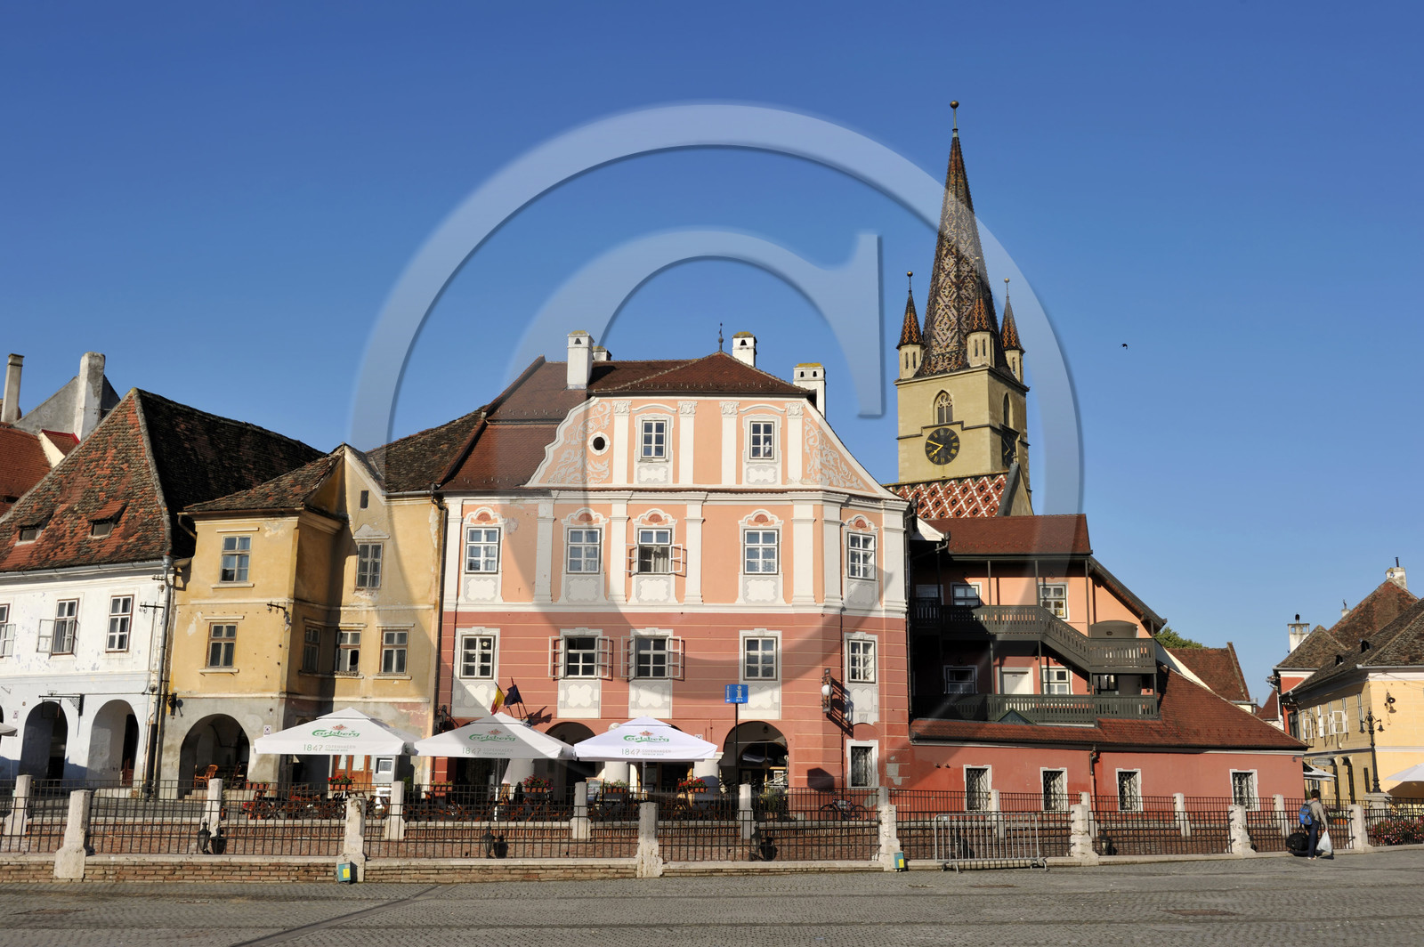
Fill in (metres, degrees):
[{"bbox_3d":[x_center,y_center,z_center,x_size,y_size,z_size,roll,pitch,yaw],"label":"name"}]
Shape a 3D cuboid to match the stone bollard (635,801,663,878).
[{"bbox_3d":[-1.106,6.524,24.648,0.420,1.323,0.460,4,-13,-15],"label":"stone bollard"}]

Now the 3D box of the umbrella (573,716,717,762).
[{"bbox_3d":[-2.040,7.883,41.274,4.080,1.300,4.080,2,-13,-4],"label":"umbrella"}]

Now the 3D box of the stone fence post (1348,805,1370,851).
[{"bbox_3d":[16.326,8.991,34.993,0.450,1.174,0.330,10,-16,-37],"label":"stone fence post"}]

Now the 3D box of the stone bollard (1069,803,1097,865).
[{"bbox_3d":[7.933,7.729,29.622,0.440,1.247,0.380,6,-14,-23],"label":"stone bollard"}]

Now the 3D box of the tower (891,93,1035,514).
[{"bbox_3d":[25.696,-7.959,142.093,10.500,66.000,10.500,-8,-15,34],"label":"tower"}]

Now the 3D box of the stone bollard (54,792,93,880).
[{"bbox_3d":[-10.939,6.176,23.655,0.450,1.451,0.390,2,-13,-6],"label":"stone bollard"}]

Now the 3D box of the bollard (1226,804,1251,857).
[{"bbox_3d":[12.120,8.222,31.753,0.460,1.164,0.330,8,-15,-31],"label":"bollard"}]

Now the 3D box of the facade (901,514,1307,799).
[{"bbox_3d":[15.106,8.024,58.917,17.600,13.000,10.000,4,-13,-15],"label":"facade"}]

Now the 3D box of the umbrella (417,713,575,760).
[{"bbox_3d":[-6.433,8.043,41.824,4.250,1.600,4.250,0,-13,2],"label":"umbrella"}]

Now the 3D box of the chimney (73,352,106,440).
[{"bbox_3d":[-27.559,-3.346,61.186,0.760,4.100,0.800,-9,-16,37],"label":"chimney"}]

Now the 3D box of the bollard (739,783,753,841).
[{"bbox_3d":[0.933,9.332,38.148,0.420,1.507,0.460,5,-13,-18],"label":"bollard"}]

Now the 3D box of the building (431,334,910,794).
[{"bbox_3d":[-0.949,4.140,57.084,17.000,19.400,14.000,0,-13,3],"label":"building"}]

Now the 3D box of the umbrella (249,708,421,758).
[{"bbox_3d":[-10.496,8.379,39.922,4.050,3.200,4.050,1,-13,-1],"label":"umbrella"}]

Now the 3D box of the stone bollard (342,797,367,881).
[{"bbox_3d":[-6.301,6.408,24.259,0.450,1.402,0.390,3,-13,-10],"label":"stone bollard"}]

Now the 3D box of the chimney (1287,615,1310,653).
[{"bbox_3d":[36.514,10.131,85.981,1.050,2.600,0.950,-1,-13,7],"label":"chimney"}]

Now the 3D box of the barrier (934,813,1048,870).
[{"bbox_3d":[5.518,7.309,27.405,2.380,1.100,0.520,6,-14,-22],"label":"barrier"}]

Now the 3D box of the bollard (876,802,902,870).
[{"bbox_3d":[3.533,7.304,27.712,0.480,1.308,0.340,6,-14,-23],"label":"bollard"}]

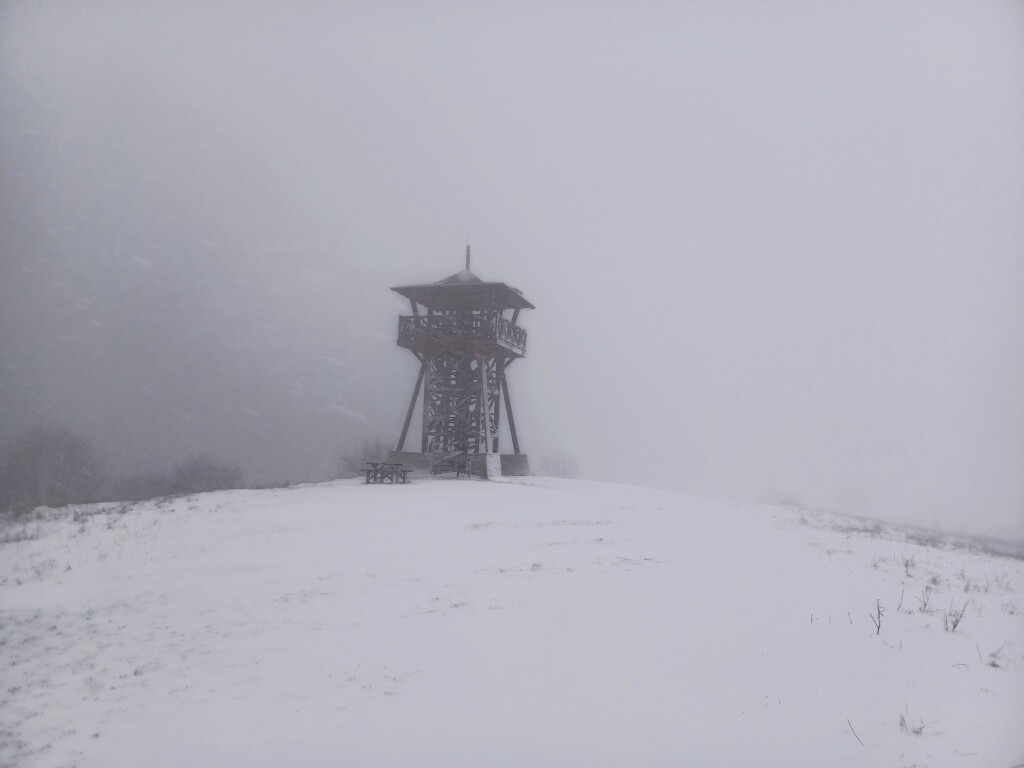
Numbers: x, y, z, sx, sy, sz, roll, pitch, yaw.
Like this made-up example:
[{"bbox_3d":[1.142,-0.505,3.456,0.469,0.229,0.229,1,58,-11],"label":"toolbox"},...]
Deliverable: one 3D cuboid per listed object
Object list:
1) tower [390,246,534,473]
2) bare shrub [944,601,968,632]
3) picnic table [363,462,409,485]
[{"bbox_3d":[-2.249,-1.178,35.318,5.382,11.095,5.382,0,-6,17],"label":"tower"},{"bbox_3d":[4.694,2.447,7.800,0.260,0.340,0.220,2,-5,0],"label":"bare shrub"},{"bbox_3d":[-4.680,3.376,27.800,1.600,0.760,1.500,0,-6,17],"label":"picnic table"}]

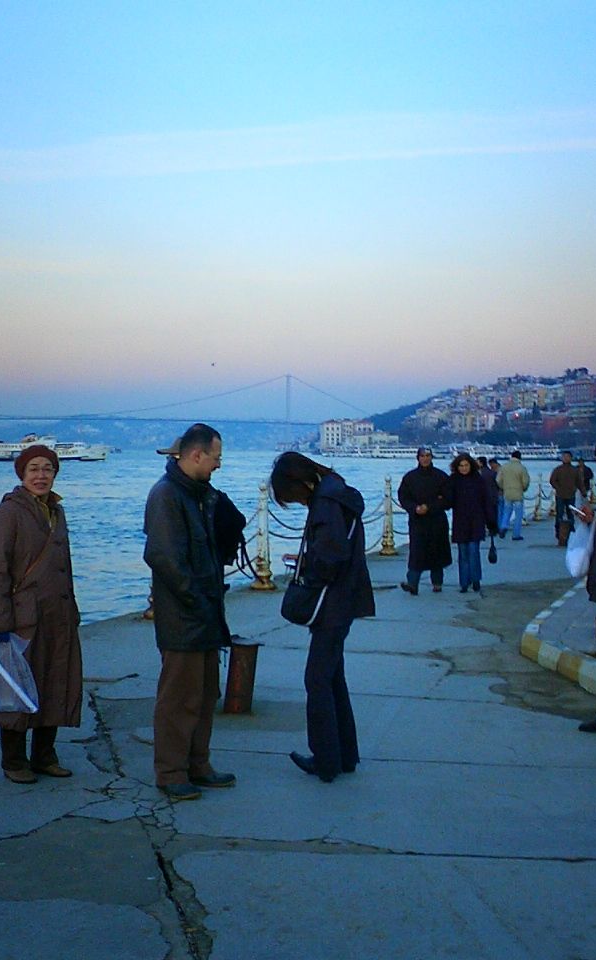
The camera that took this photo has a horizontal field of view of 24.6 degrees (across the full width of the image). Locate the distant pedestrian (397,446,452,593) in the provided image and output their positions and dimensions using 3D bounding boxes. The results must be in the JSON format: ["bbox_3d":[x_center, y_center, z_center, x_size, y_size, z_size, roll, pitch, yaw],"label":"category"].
[{"bbox_3d":[1.532,0.482,16.500,0.640,1.730,0.420,0,1,10],"label":"distant pedestrian"}]

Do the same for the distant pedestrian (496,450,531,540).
[{"bbox_3d":[4.225,0.286,26.781,0.580,1.720,0.440,0,1,-9],"label":"distant pedestrian"}]

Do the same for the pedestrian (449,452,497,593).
[{"bbox_3d":[2.102,0.504,16.532,0.540,1.630,0.380,0,1,10],"label":"pedestrian"}]

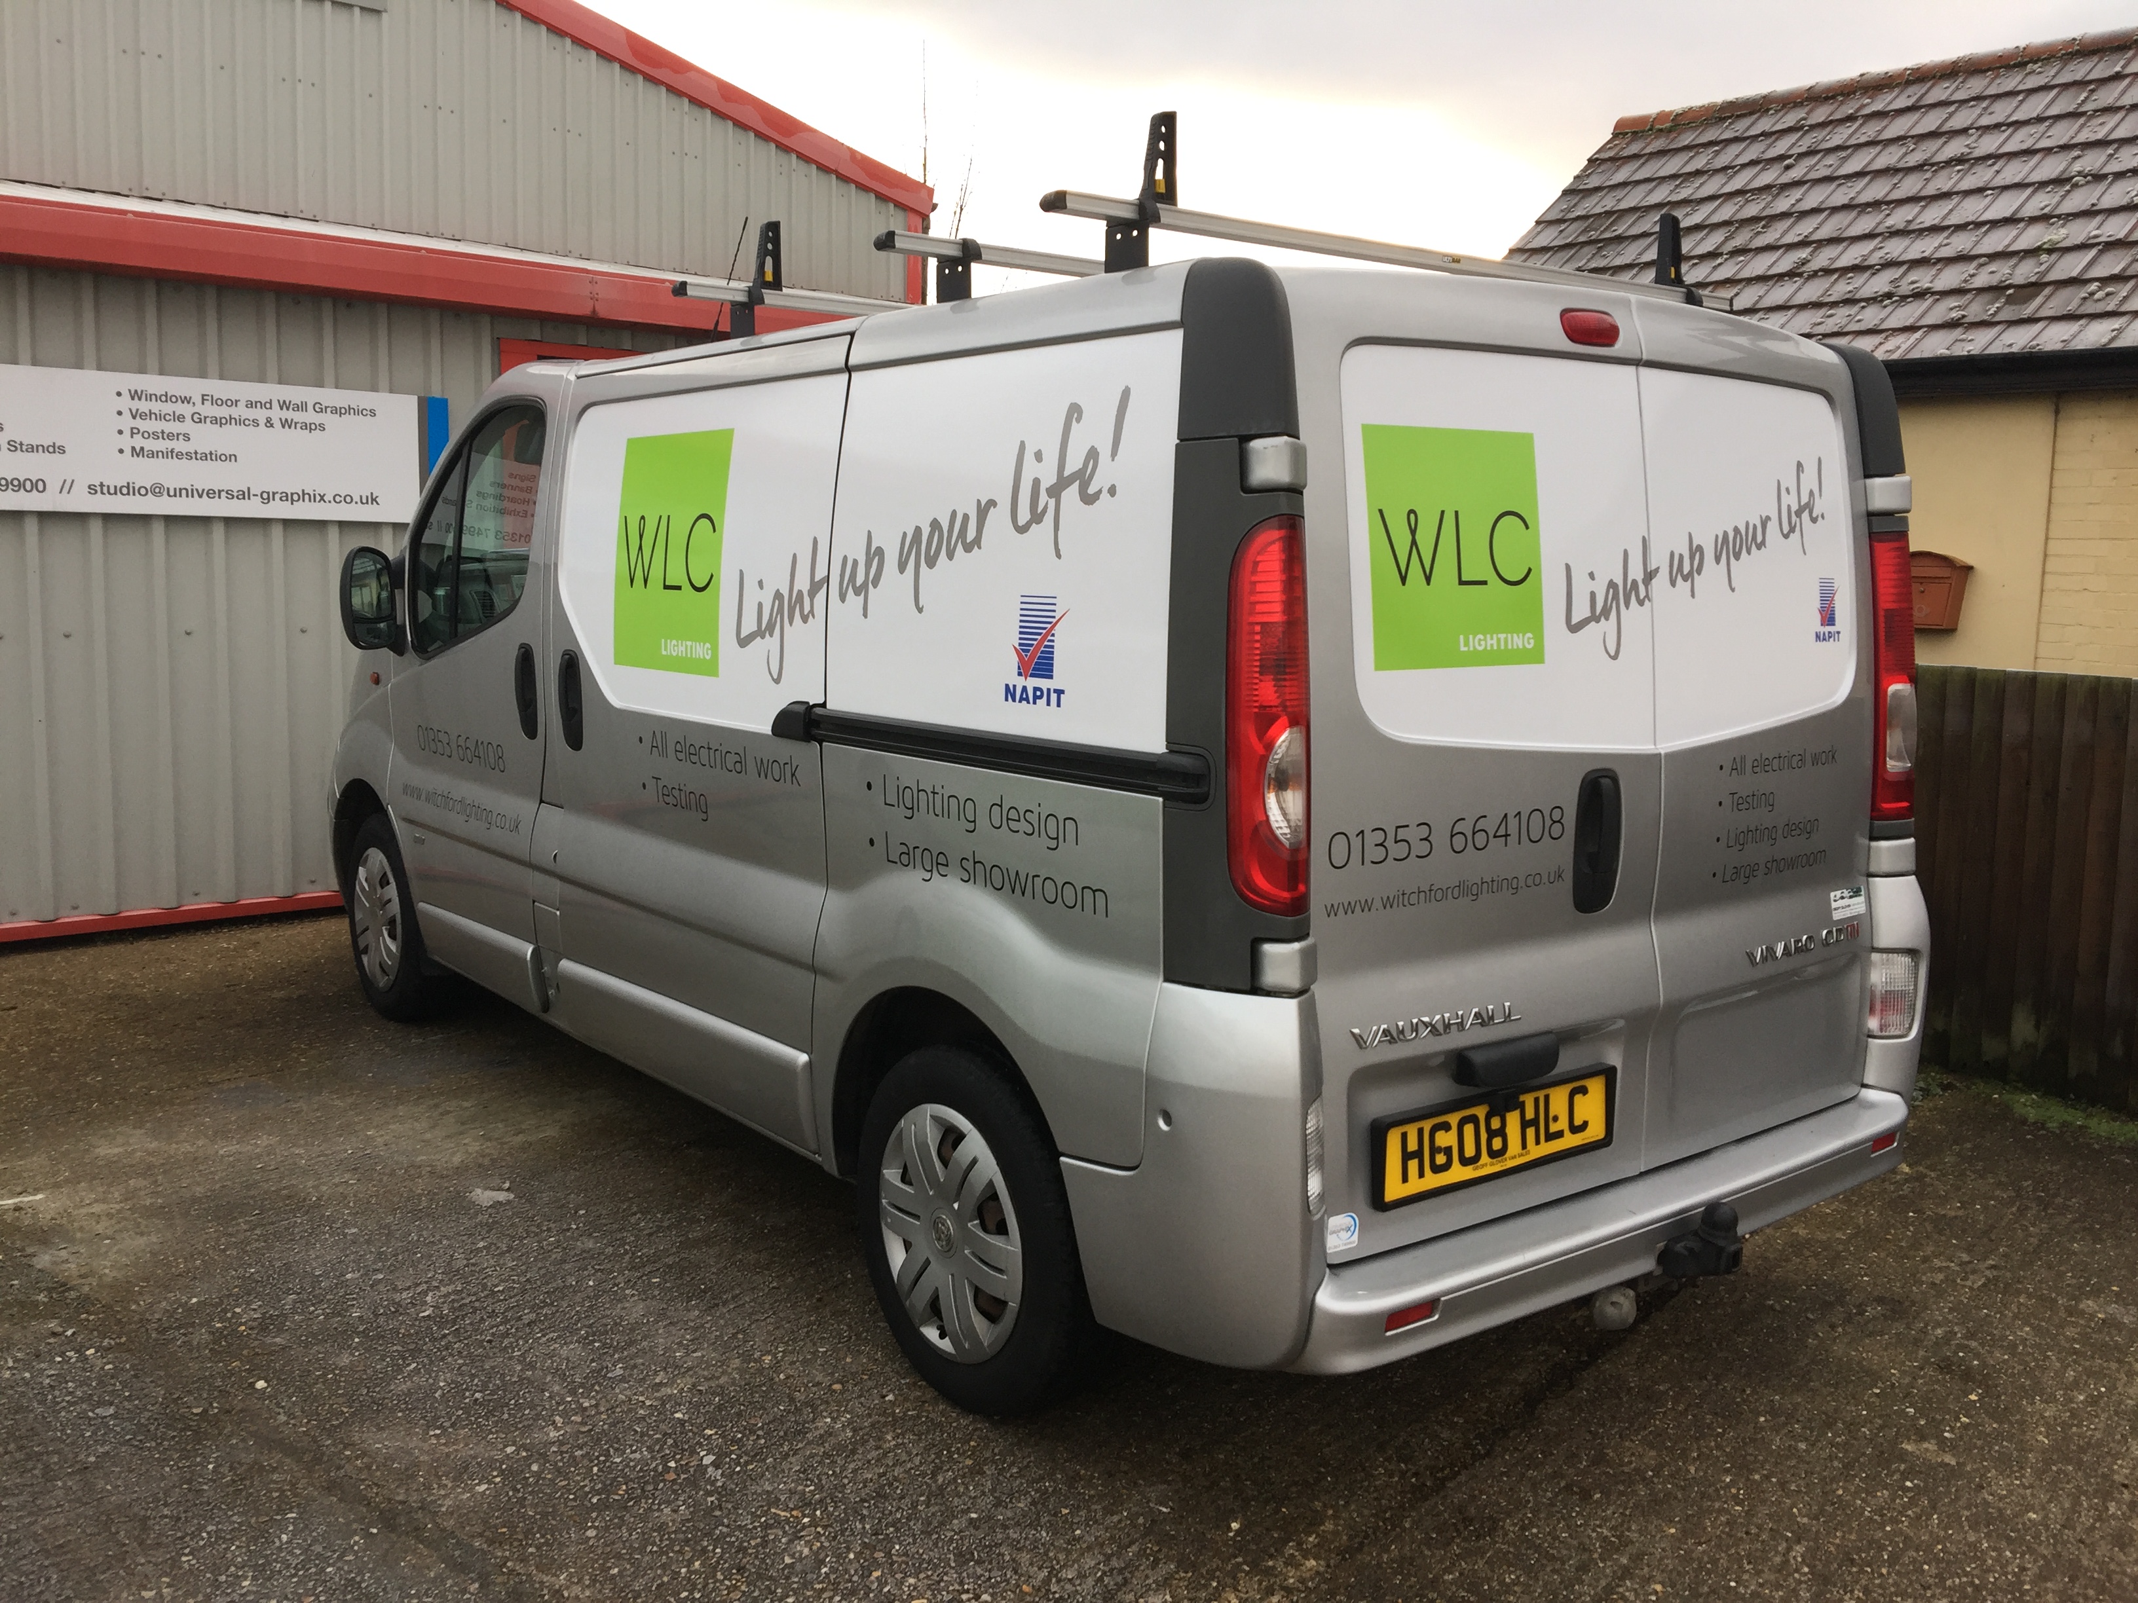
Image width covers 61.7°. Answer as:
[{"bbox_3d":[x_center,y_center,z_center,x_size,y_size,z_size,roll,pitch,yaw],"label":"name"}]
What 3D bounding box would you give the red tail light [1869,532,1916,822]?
[{"bbox_3d":[1.553,-0.234,3.401,0.125,0.540,0.090,-5,6,-37],"label":"red tail light"}]

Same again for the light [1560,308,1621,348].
[{"bbox_3d":[0.812,-0.738,2.790,0.142,0.052,0.027,-5,-1,-37],"label":"light"}]

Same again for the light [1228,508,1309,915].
[{"bbox_3d":[0.266,-0.111,2.419,0.125,0.540,0.090,-5,6,-37],"label":"light"}]

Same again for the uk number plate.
[{"bbox_3d":[0.655,0.506,2.738,0.535,0.128,0.025,-5,7,-37],"label":"uk number plate"}]

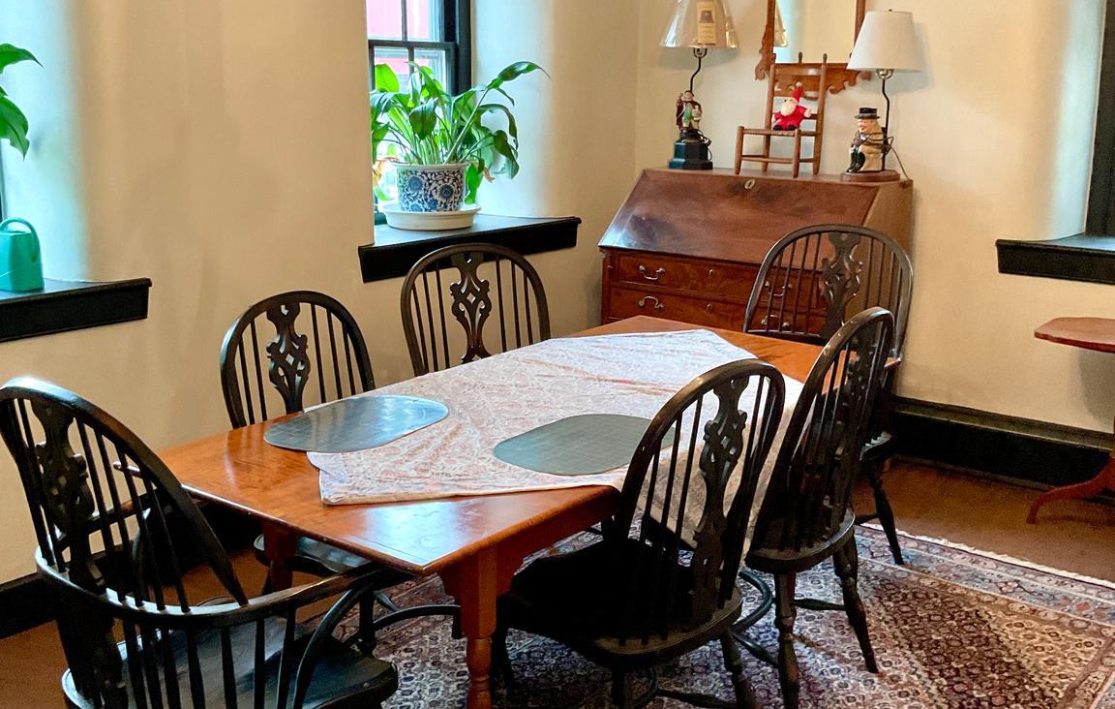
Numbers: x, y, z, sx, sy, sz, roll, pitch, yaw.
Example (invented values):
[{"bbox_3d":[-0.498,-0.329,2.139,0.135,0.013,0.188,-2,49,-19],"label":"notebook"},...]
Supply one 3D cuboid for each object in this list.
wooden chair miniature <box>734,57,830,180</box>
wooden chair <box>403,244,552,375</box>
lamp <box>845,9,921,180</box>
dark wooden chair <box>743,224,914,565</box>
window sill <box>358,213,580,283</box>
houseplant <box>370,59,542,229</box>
[{"bbox_3d":[0.869,-0.922,4.810,0.290,0.470,0.250,10,16,37],"label":"wooden chair miniature"},{"bbox_3d":[-0.121,0.202,3.605,0.490,0.985,0.585,-8,15,-33],"label":"wooden chair"},{"bbox_3d":[1.186,-0.947,4.545,0.300,0.640,0.290,10,16,37],"label":"lamp"},{"bbox_3d":[0.725,0.141,3.810,0.620,1.020,0.600,11,16,38],"label":"dark wooden chair"},{"bbox_3d":[-0.454,-0.432,4.794,0.410,0.112,1.205,10,16,37],"label":"window sill"},{"bbox_3d":[-0.422,-0.778,4.664,0.580,0.620,0.640,10,16,37],"label":"houseplant"}]

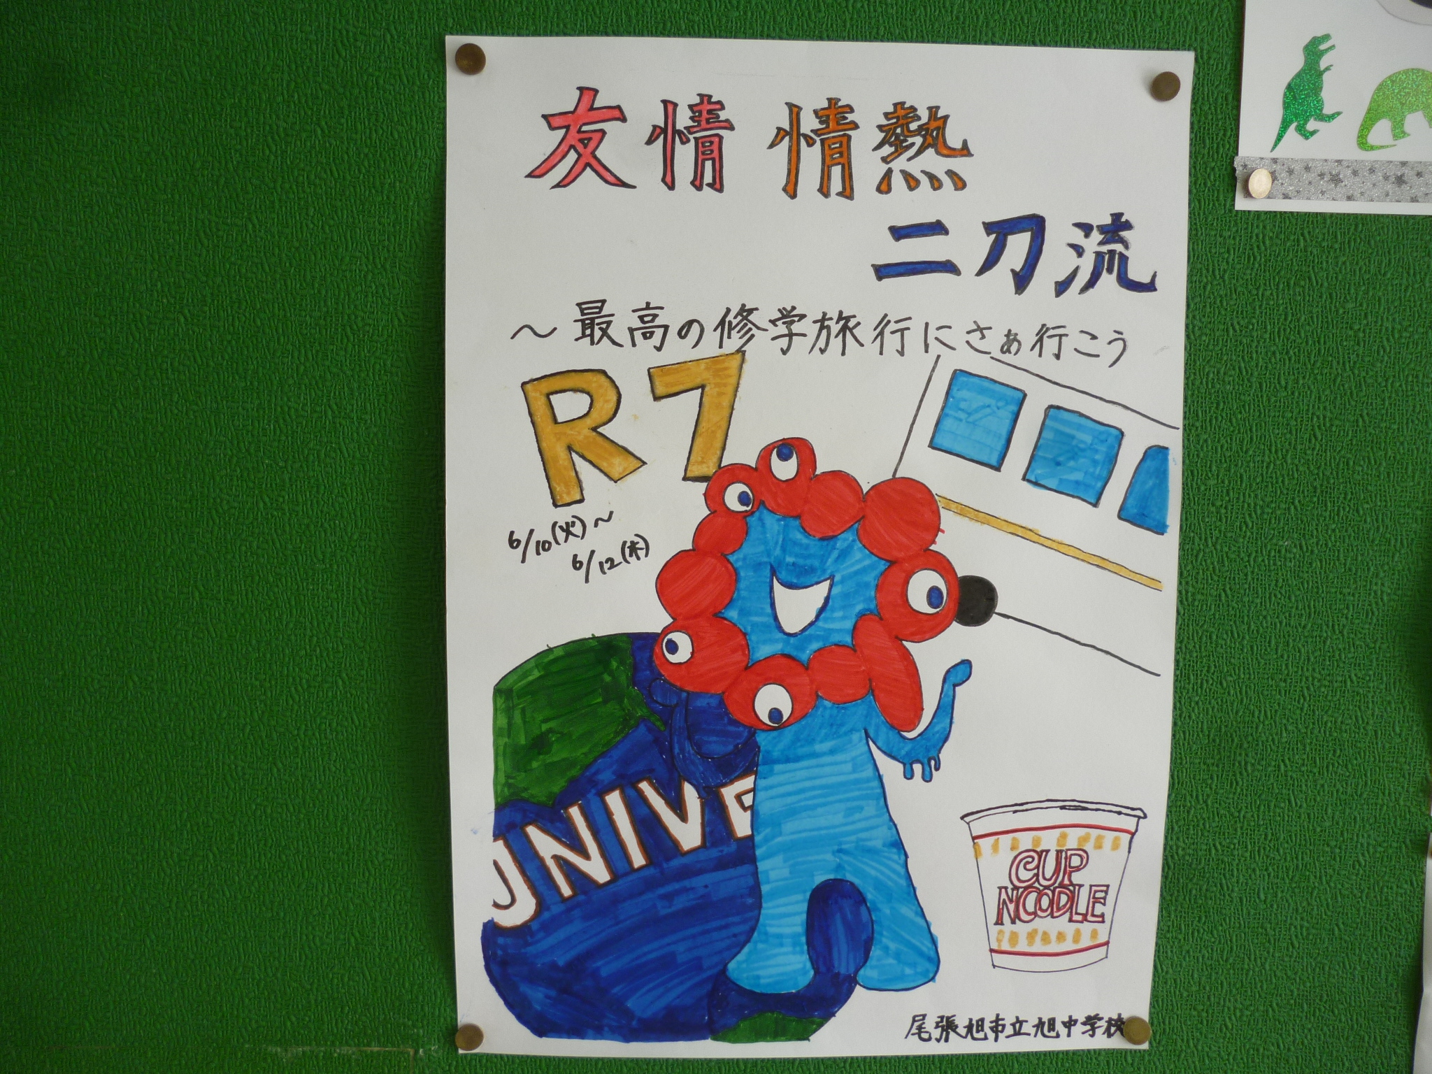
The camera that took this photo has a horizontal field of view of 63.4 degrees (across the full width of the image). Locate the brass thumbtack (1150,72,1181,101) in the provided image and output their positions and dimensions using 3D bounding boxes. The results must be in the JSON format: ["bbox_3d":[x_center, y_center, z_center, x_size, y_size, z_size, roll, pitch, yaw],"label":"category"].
[{"bbox_3d":[0.162,-0.163,0.420,0.011,0.011,0.009,0,5,-2],"label":"brass thumbtack"}]

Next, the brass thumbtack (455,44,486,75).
[{"bbox_3d":[-0.087,-0.169,0.412,0.011,0.011,0.009,0,5,-2],"label":"brass thumbtack"}]

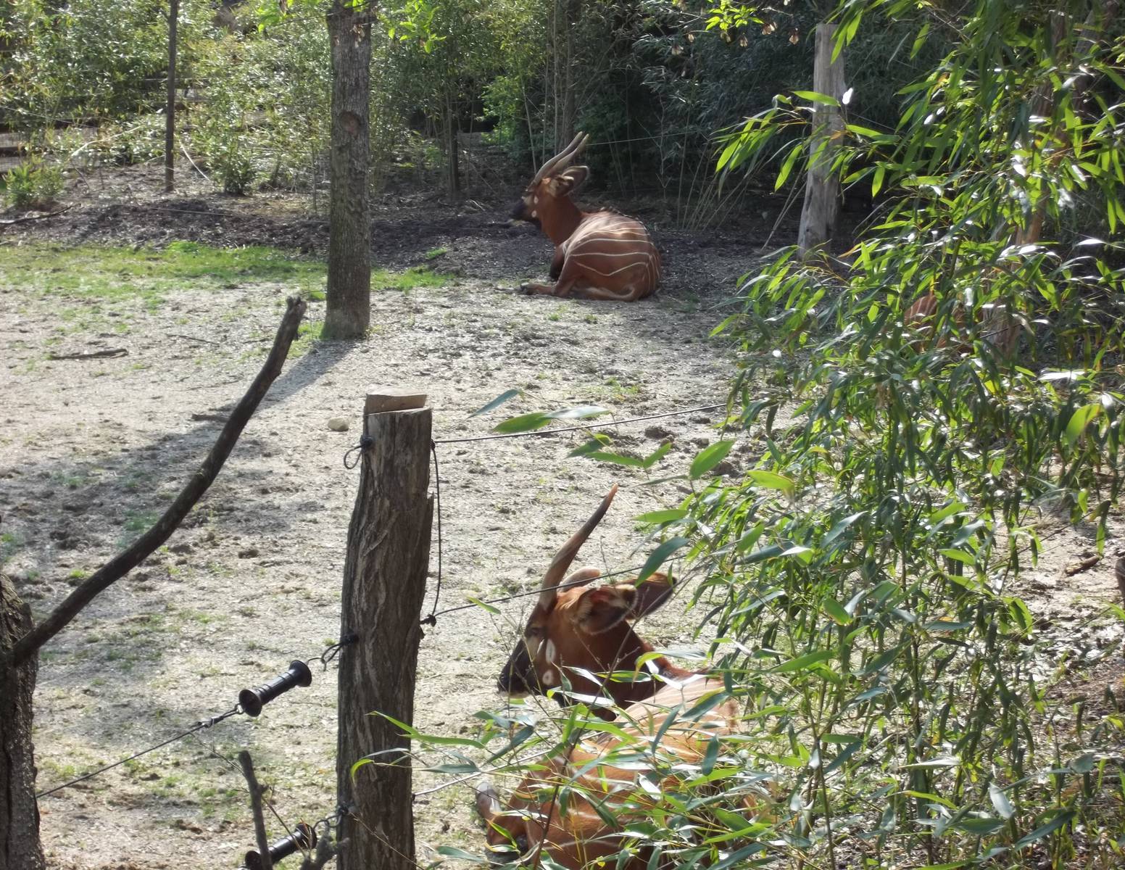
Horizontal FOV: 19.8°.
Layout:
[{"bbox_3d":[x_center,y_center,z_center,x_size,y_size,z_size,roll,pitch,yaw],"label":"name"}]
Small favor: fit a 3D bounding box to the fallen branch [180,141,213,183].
[{"bbox_3d":[-3.396,-2.527,29.800,0.320,0.380,0.120,1,11,0],"label":"fallen branch"}]

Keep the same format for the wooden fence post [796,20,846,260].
[{"bbox_3d":[2.111,-2.400,26.250,0.270,1.940,0.270,2,11,0],"label":"wooden fence post"}]

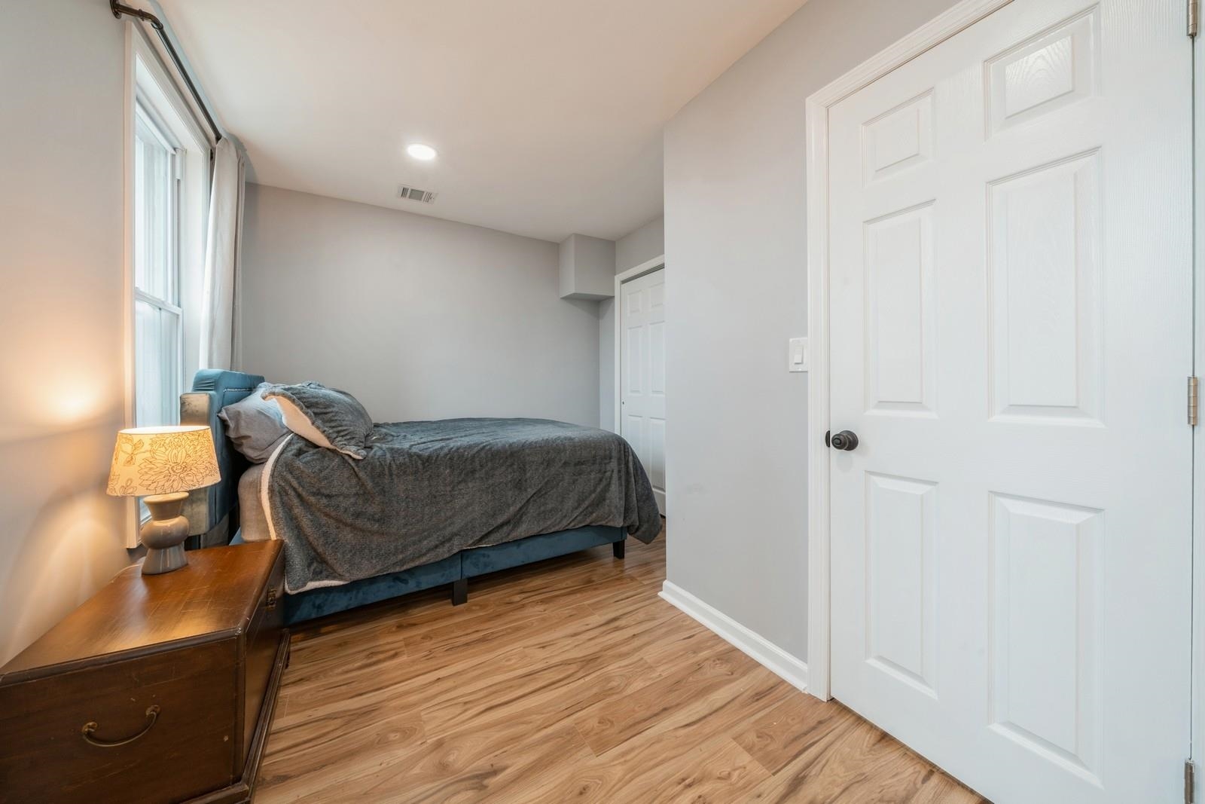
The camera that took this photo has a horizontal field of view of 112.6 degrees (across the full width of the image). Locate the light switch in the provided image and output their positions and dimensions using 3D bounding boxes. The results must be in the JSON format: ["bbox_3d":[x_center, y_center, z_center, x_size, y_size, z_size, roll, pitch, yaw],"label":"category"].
[{"bbox_3d":[0.723,-0.173,1.486,0.011,0.120,0.072,-1,2,-32],"label":"light switch"}]

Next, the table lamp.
[{"bbox_3d":[-1.401,0.311,1.292,0.248,0.440,0.248,-1,2,-32],"label":"table lamp"}]

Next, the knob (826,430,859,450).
[{"bbox_3d":[0.792,0.131,1.322,0.066,0.068,0.068,-1,2,-32],"label":"knob"}]

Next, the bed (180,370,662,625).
[{"bbox_3d":[-1.025,0.406,2.631,2.115,1.155,1.480,-1,2,-32],"label":"bed"}]

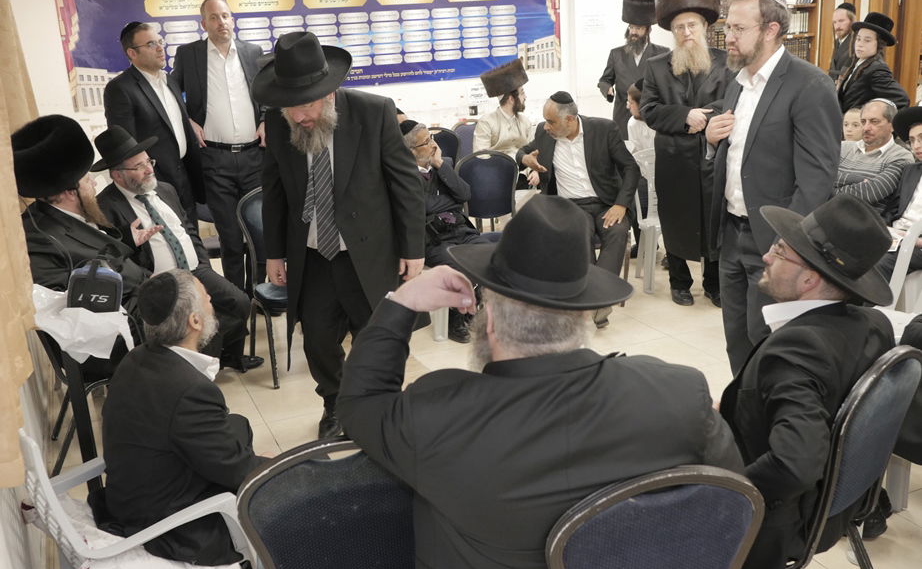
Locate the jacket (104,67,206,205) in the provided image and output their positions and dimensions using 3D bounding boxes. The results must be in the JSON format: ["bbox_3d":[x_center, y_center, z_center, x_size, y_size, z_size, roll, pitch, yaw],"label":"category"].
[{"bbox_3d":[-1.646,-0.777,4.588,0.340,0.760,0.500,7,19,31],"label":"jacket"}]

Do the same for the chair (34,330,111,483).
[{"bbox_3d":[-1.518,0.263,3.563,0.560,0.920,0.460,-10,17,-22],"label":"chair"}]

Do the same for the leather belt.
[{"bbox_3d":[-1.314,-0.794,4.900,0.360,0.055,0.270,-9,17,-19],"label":"leather belt"}]

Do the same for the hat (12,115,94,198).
[{"bbox_3d":[-1.796,-0.559,3.720,0.380,0.200,0.370,-19,19,-21],"label":"hat"}]

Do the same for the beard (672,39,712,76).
[{"bbox_3d":[1.292,-1.272,4.764,0.210,0.210,0.120,2,17,17],"label":"beard"}]

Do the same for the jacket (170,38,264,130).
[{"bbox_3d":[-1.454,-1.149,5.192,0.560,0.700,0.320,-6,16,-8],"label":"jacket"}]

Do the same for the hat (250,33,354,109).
[{"bbox_3d":[-0.587,-0.792,3.086,0.350,0.145,0.380,1,48,10],"label":"hat"}]

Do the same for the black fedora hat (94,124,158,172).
[{"bbox_3d":[-1.761,-0.725,4.380,0.380,0.150,0.340,-23,16,6],"label":"black fedora hat"}]

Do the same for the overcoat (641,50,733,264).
[{"bbox_3d":[1.346,-0.754,4.870,0.580,1.200,0.380,1,17,14],"label":"overcoat"}]

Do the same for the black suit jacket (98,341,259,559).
[{"bbox_3d":[-0.837,0.432,2.542,0.460,0.600,0.480,-13,19,-31],"label":"black suit jacket"}]

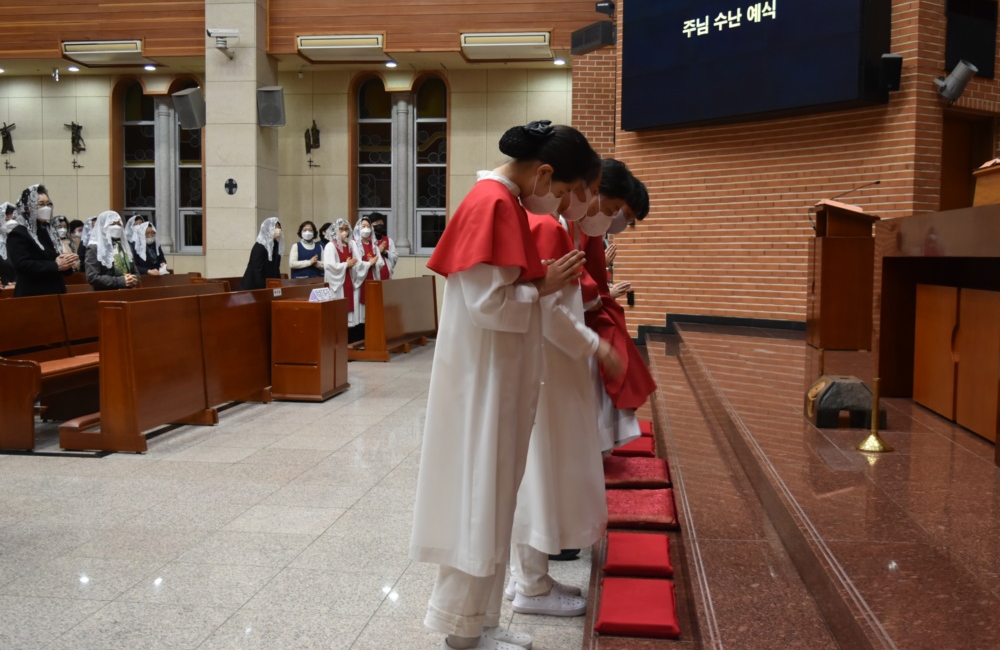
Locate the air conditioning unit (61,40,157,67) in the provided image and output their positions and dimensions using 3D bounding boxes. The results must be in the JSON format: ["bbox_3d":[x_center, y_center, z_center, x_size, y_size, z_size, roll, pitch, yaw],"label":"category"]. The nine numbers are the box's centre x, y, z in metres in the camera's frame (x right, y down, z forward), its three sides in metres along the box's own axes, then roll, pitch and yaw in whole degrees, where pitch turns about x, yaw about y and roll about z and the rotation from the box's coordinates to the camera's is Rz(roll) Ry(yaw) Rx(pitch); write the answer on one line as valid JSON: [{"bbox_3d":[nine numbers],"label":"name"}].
[{"bbox_3d":[-5.997,-4.220,15.585,1.250,0.230,0.660,1,4,7],"label":"air conditioning unit"}]

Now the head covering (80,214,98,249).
[{"bbox_3d":[-4.732,-1.075,11.562,0.270,0.370,0.260,2,4,25],"label":"head covering"}]

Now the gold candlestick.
[{"bbox_3d":[1.341,0.317,3.595,0.128,0.265,0.128,1,4,7],"label":"gold candlestick"}]

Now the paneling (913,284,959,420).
[{"bbox_3d":[1.989,0.106,4.548,0.030,0.575,0.660,1,4,7],"label":"paneling"}]

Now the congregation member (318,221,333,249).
[{"bbox_3d":[-2.429,-0.627,13.956,0.360,1.583,0.450,2,4,25],"label":"congregation member"}]

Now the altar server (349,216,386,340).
[{"bbox_3d":[-1.587,-0.518,11.896,0.380,1.560,0.450,3,5,37],"label":"altar server"}]

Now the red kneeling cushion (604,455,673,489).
[{"bbox_3d":[0.588,0.627,4.269,0.280,0.050,0.450,1,4,7],"label":"red kneeling cushion"}]

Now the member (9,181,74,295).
[{"bbox_3d":[-3.250,-0.177,7.107,0.430,1.637,0.460,1,4,15],"label":"member"}]

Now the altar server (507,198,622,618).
[{"bbox_3d":[0.180,0.156,3.149,0.440,1.490,0.480,1,4,7],"label":"altar server"}]

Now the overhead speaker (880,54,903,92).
[{"bbox_3d":[3.469,-2.242,8.900,0.190,0.300,0.170,3,19,35],"label":"overhead speaker"}]

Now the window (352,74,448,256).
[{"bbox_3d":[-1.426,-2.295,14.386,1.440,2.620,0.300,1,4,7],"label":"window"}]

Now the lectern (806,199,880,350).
[{"bbox_3d":[2.752,-0.404,8.034,0.460,1.160,0.560,1,4,7],"label":"lectern"}]

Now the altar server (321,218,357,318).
[{"bbox_3d":[-1.790,-0.419,11.255,0.360,1.555,0.440,3,5,38],"label":"altar server"}]

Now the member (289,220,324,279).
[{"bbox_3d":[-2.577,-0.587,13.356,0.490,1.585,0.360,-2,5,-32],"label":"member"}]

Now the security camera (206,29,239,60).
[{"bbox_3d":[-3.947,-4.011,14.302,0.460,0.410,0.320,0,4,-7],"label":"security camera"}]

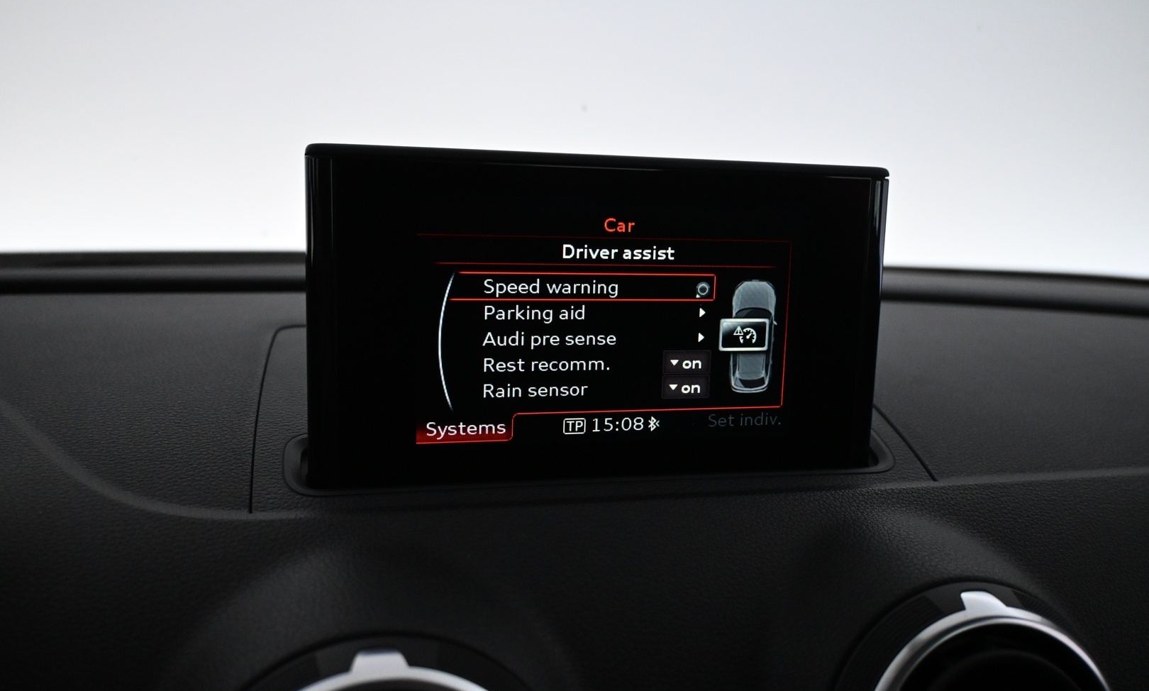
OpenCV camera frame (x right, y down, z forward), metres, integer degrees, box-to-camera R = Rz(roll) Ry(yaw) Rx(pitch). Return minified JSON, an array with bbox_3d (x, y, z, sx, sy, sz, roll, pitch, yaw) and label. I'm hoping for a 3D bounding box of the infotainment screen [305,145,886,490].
[{"bbox_3d":[0.011,-0.007,0.319,0.192,0.106,0.015,0,7,-13],"label":"infotainment screen"}]

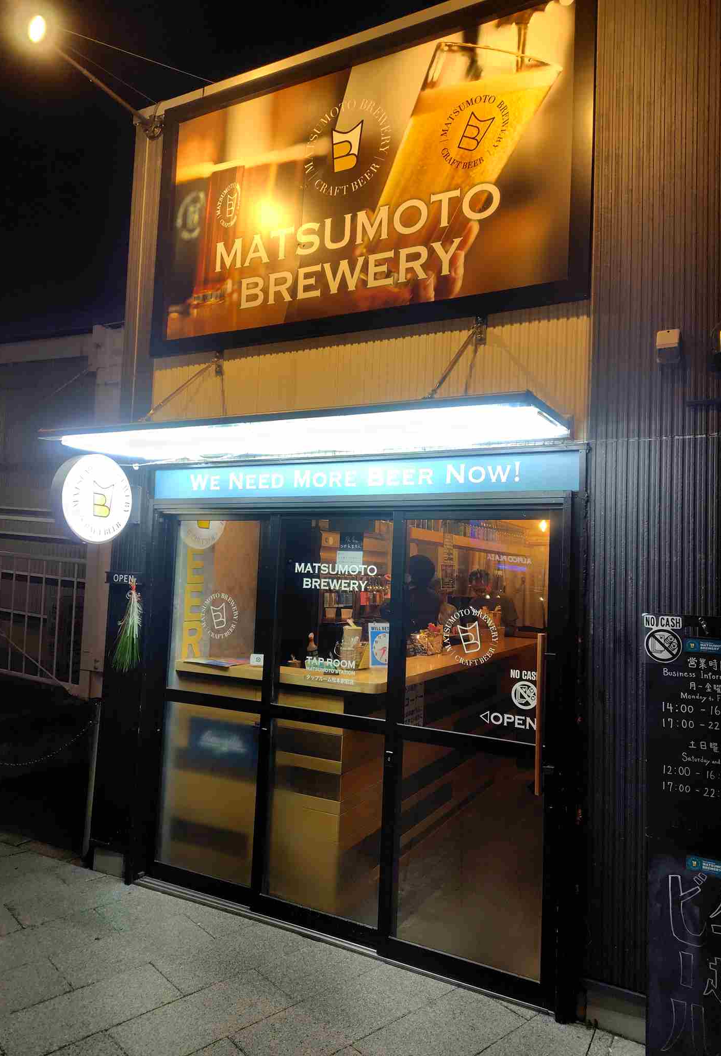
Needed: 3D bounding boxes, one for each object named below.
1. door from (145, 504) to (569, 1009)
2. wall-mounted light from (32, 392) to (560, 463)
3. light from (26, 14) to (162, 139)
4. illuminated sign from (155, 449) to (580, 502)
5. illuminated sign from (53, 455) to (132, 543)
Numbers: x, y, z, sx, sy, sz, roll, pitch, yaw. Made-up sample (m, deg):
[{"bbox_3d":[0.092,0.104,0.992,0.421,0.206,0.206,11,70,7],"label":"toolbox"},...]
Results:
[{"bbox_3d":[-0.155,0.844,3.155,2.087,1.890,0.110,0,-4,27],"label":"door"},{"bbox_3d":[-0.309,-0.386,2.906,2.184,0.068,0.642,0,-4,27],"label":"wall-mounted light"},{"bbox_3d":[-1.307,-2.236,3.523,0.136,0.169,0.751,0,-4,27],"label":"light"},{"bbox_3d":[-0.103,-0.221,3.181,2.128,0.160,0.060,0,-4,27],"label":"illuminated sign"},{"bbox_3d":[-1.318,-0.146,3.446,0.074,0.440,0.442,0,-4,27],"label":"illuminated sign"}]

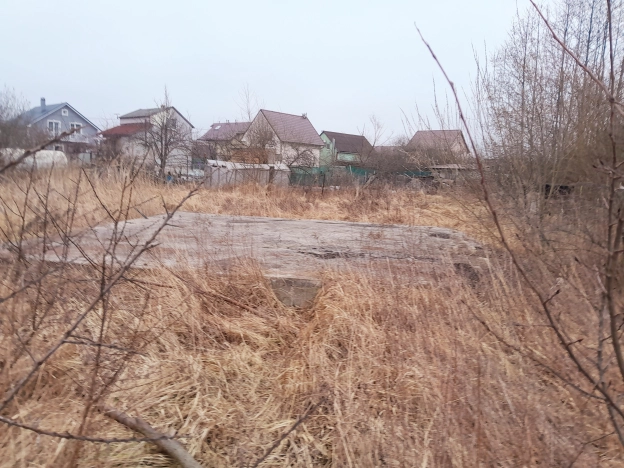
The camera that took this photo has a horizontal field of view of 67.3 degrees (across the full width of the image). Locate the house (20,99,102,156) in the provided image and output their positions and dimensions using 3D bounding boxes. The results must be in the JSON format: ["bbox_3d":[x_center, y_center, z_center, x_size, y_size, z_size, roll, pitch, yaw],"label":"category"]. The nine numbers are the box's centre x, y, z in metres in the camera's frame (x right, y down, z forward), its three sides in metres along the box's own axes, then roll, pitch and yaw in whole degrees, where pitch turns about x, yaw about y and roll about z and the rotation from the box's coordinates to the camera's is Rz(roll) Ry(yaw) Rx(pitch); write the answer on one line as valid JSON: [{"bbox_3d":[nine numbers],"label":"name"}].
[{"bbox_3d":[-30.873,-12.177,55.944,8.360,7.040,7.750,10,12,40],"label":"house"}]

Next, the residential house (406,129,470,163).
[{"bbox_3d":[20.761,-13.576,77.287,7.460,6.740,7.600,10,12,40],"label":"residential house"}]

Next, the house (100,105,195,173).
[{"bbox_3d":[-20.367,-12.187,58.764,7.320,7.090,8.180,10,12,40],"label":"house"}]

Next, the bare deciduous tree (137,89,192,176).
[{"bbox_3d":[-12.968,-8.824,41.209,4.800,7.570,4.800,-1,9,-17],"label":"bare deciduous tree"}]

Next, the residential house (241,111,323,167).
[{"bbox_3d":[-3.554,-11.888,60.489,6.450,7.020,9.180,8,11,34],"label":"residential house"}]

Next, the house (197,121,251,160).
[{"bbox_3d":[-11.113,-12.463,67.741,10.000,7.000,8.000,10,12,39],"label":"house"}]

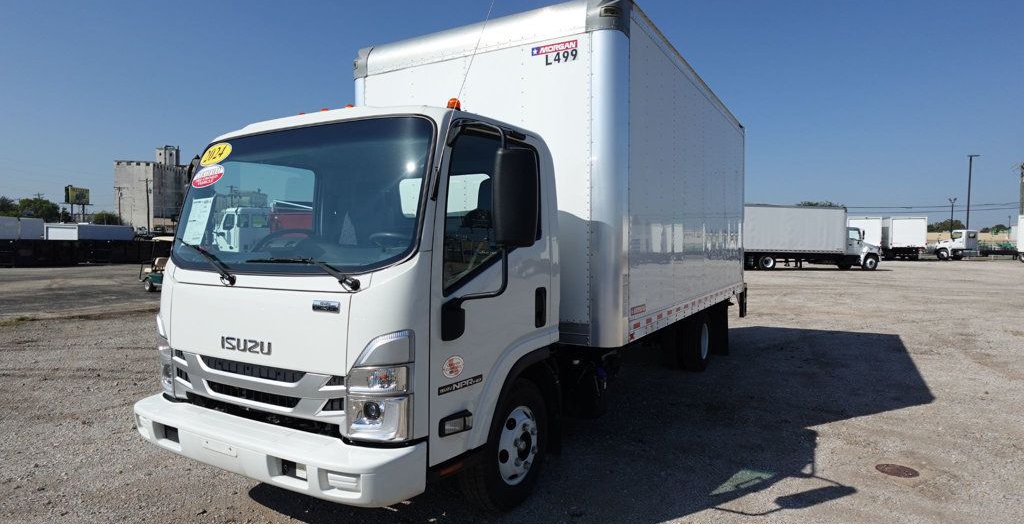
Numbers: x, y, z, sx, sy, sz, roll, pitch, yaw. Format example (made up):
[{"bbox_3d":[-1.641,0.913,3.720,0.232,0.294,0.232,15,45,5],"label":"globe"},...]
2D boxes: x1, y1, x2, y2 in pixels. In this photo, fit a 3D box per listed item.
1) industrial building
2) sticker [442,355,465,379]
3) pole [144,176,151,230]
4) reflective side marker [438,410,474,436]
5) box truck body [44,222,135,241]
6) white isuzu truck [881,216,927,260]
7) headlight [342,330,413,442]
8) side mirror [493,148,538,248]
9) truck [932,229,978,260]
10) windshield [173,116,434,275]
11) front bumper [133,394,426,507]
[{"bbox_3d":[-117.196,-21.280,185.141,10.800,34.000,22.000,0,2,-8],"label":"industrial building"},{"bbox_3d":[-0.280,0.505,2.732,0.010,0.113,0.155,1,2,31],"label":"sticker"},{"bbox_3d":[-63.900,-9.650,100.000,0.400,10.200,0.400,0,2,0],"label":"pole"},{"bbox_3d":[-0.255,0.727,2.569,0.050,0.082,0.205,1,2,30],"label":"reflective side marker"},{"bbox_3d":[-33.850,-1.810,45.900,2.480,2.200,6.300,0,2,-1],"label":"box truck body"},{"bbox_3d":[33.100,-1.940,48.700,2.450,3.400,7.500,1,2,25],"label":"white isuzu truck"},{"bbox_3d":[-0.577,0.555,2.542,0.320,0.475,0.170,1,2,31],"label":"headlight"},{"bbox_3d":[0.015,-0.276,2.456,0.190,0.425,0.100,0,2,13],"label":"side mirror"},{"bbox_3d":[41.222,-1.569,52.800,2.250,2.720,2.750,-1,2,-24],"label":"truck"},{"bbox_3d":[-1.246,-0.339,3.071,1.930,0.868,0.140,1,-15,31],"label":"windshield"},{"bbox_3d":[-1.290,0.880,2.815,1.930,0.215,0.325,1,2,30],"label":"front bumper"}]

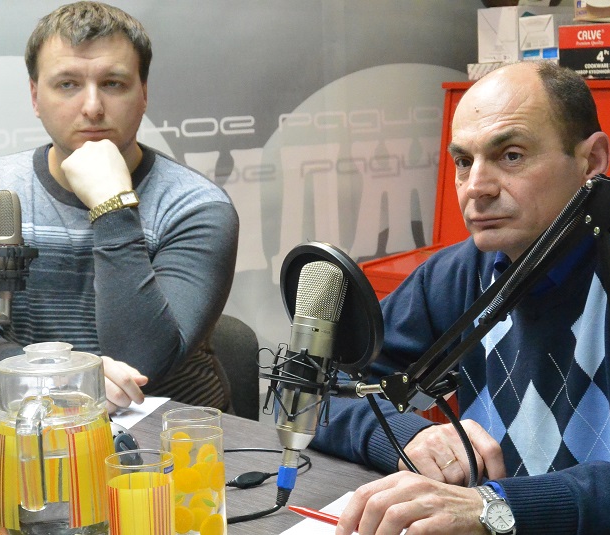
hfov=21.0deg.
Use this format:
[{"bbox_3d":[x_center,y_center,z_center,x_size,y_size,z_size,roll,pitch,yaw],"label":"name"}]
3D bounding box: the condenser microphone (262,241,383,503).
[{"bbox_3d":[0.008,0.114,1.814,0.130,0.285,0.150,10,0,-42],"label":"condenser microphone"}]

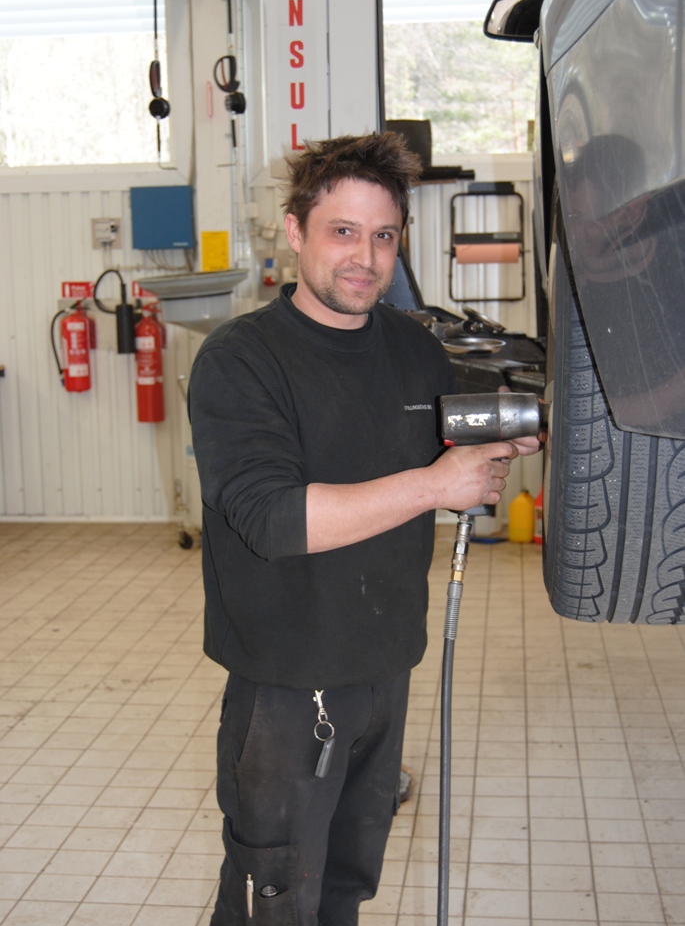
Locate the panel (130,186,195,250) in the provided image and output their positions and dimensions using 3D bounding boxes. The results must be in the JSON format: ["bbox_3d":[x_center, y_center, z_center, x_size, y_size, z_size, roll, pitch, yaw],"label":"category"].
[{"bbox_3d":[-0.983,-1.341,7.485,0.325,0.333,0.110,0,9,7],"label":"panel"}]

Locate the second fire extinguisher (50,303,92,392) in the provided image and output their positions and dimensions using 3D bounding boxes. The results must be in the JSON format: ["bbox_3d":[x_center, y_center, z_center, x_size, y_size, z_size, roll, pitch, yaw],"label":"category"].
[{"bbox_3d":[-1.502,-0.647,7.579,0.212,0.492,0.172,-1,9,0],"label":"second fire extinguisher"}]

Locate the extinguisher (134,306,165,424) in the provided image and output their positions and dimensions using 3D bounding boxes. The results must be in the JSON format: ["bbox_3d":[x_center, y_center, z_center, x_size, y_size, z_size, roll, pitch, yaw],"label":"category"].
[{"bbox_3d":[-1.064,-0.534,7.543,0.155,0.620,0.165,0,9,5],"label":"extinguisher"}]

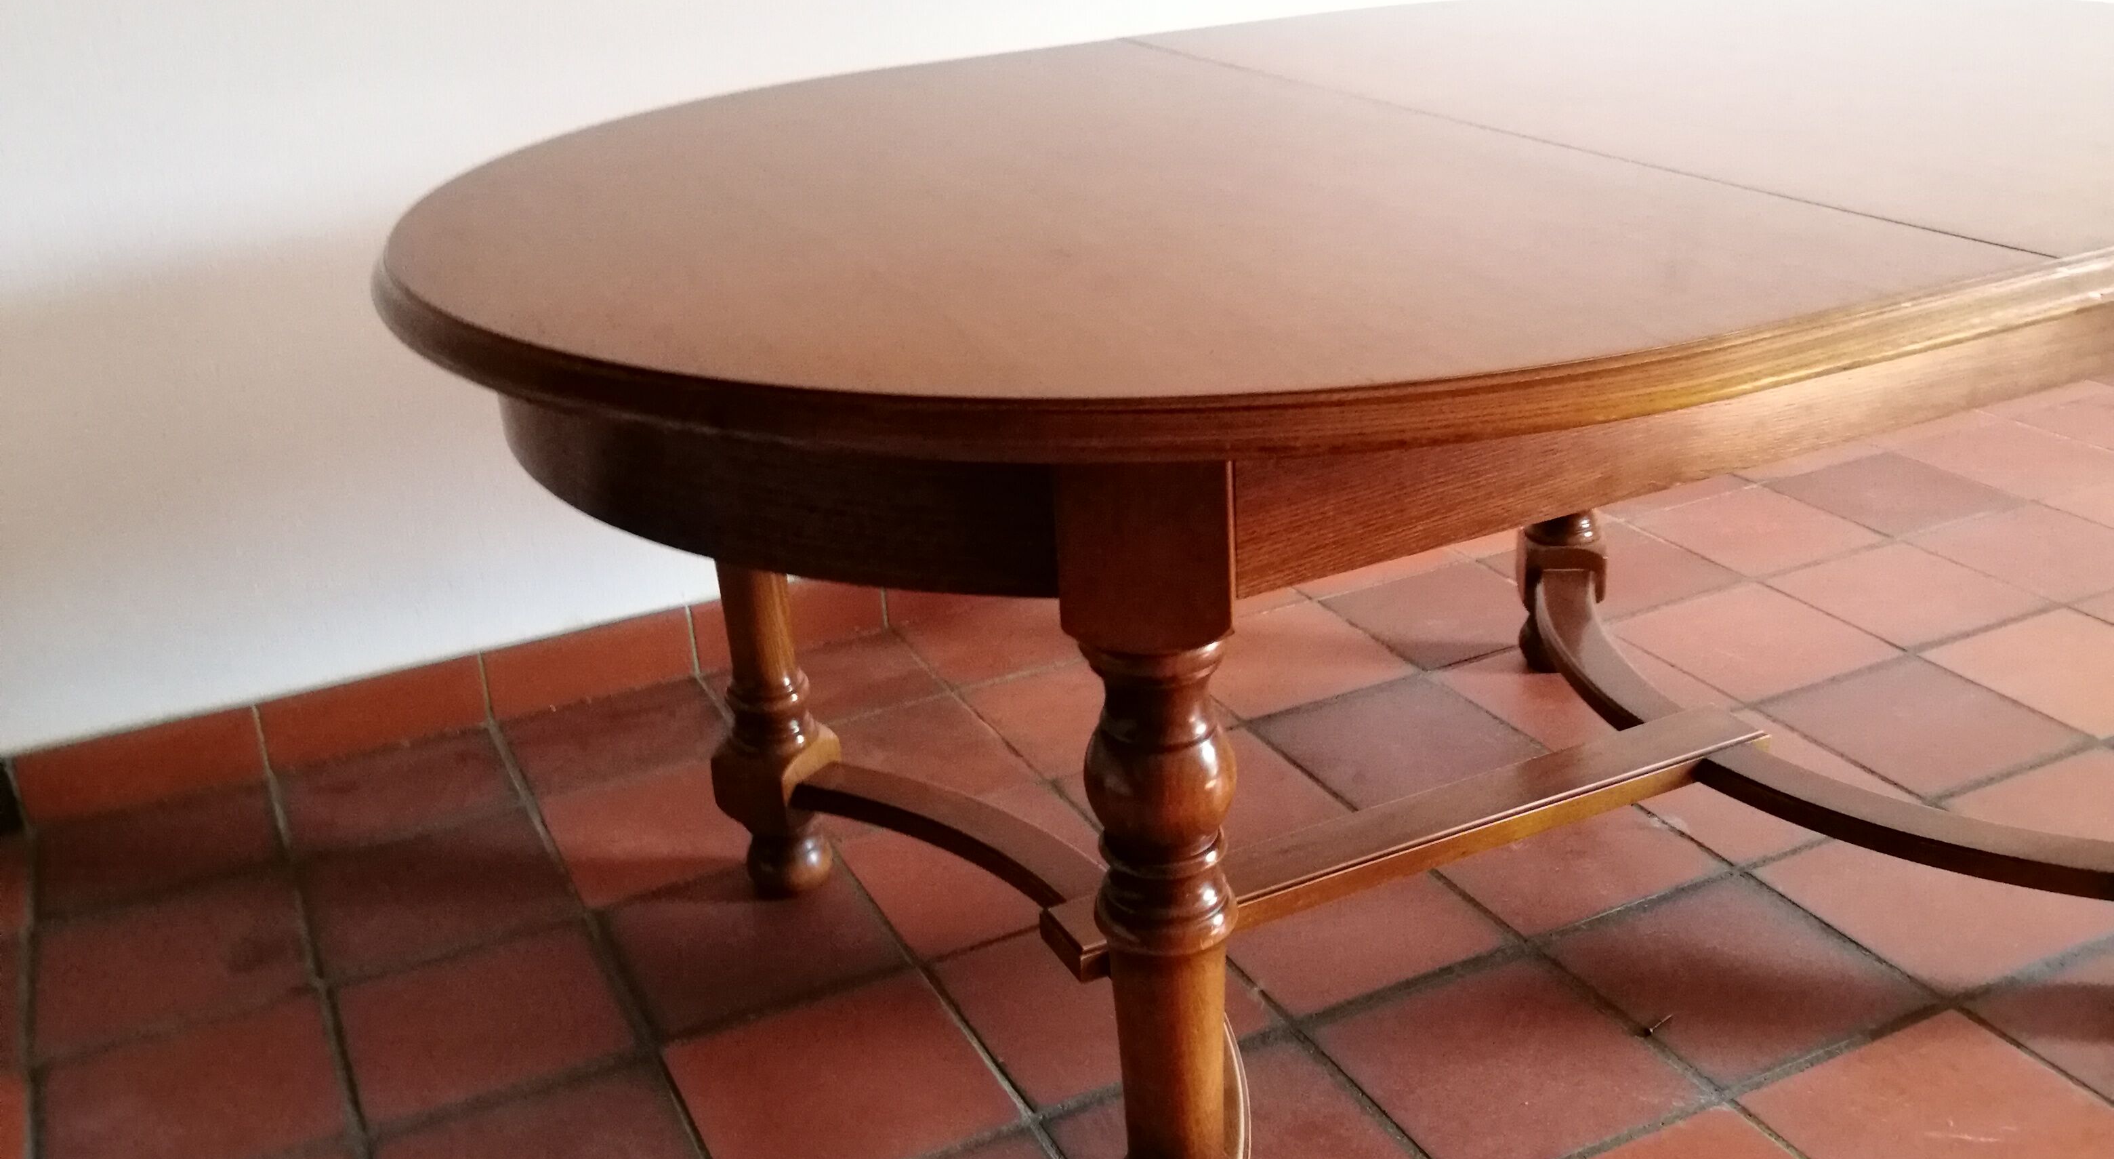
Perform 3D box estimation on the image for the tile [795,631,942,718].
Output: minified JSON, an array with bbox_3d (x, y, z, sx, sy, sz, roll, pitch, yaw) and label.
[{"bbox_3d":[-0.280,0.129,2.400,0.235,0.015,0.200,-13,25,-22],"label":"tile"}]

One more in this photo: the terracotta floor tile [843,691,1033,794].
[{"bbox_3d":[-0.177,0.212,2.200,0.238,0.015,0.239,-13,25,-22],"label":"terracotta floor tile"}]

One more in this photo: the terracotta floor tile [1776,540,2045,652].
[{"bbox_3d":[1.071,0.027,2.468,0.238,0.015,0.238,-13,25,-22],"label":"terracotta floor tile"}]

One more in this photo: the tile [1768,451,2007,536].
[{"bbox_3d":[1.190,-0.113,2.776,0.238,0.015,0.238,-13,25,-22],"label":"tile"}]

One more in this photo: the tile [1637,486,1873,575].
[{"bbox_3d":[0.956,-0.063,2.689,0.235,0.015,0.235,-13,25,-22],"label":"tile"}]

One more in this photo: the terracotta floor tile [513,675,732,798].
[{"bbox_3d":[-0.509,0.186,2.303,0.238,0.015,0.210,-13,25,-22],"label":"terracotta floor tile"}]

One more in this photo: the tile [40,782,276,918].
[{"bbox_3d":[-0.968,0.293,2.115,0.243,0.015,0.201,-13,25,-22],"label":"tile"}]

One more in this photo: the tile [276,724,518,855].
[{"bbox_3d":[-0.742,0.240,2.209,0.233,0.015,0.197,-13,25,-22],"label":"tile"}]

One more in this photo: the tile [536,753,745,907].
[{"bbox_3d":[-0.408,0.266,2.106,0.239,0.015,0.244,-13,25,-22],"label":"tile"}]

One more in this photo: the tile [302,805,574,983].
[{"bbox_3d":[-0.636,0.322,1.998,0.235,0.015,0.235,-13,25,-22],"label":"tile"}]

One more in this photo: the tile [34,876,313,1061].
[{"bbox_3d":[-0.865,0.374,1.905,0.235,0.015,0.235,-13,25,-22],"label":"tile"}]

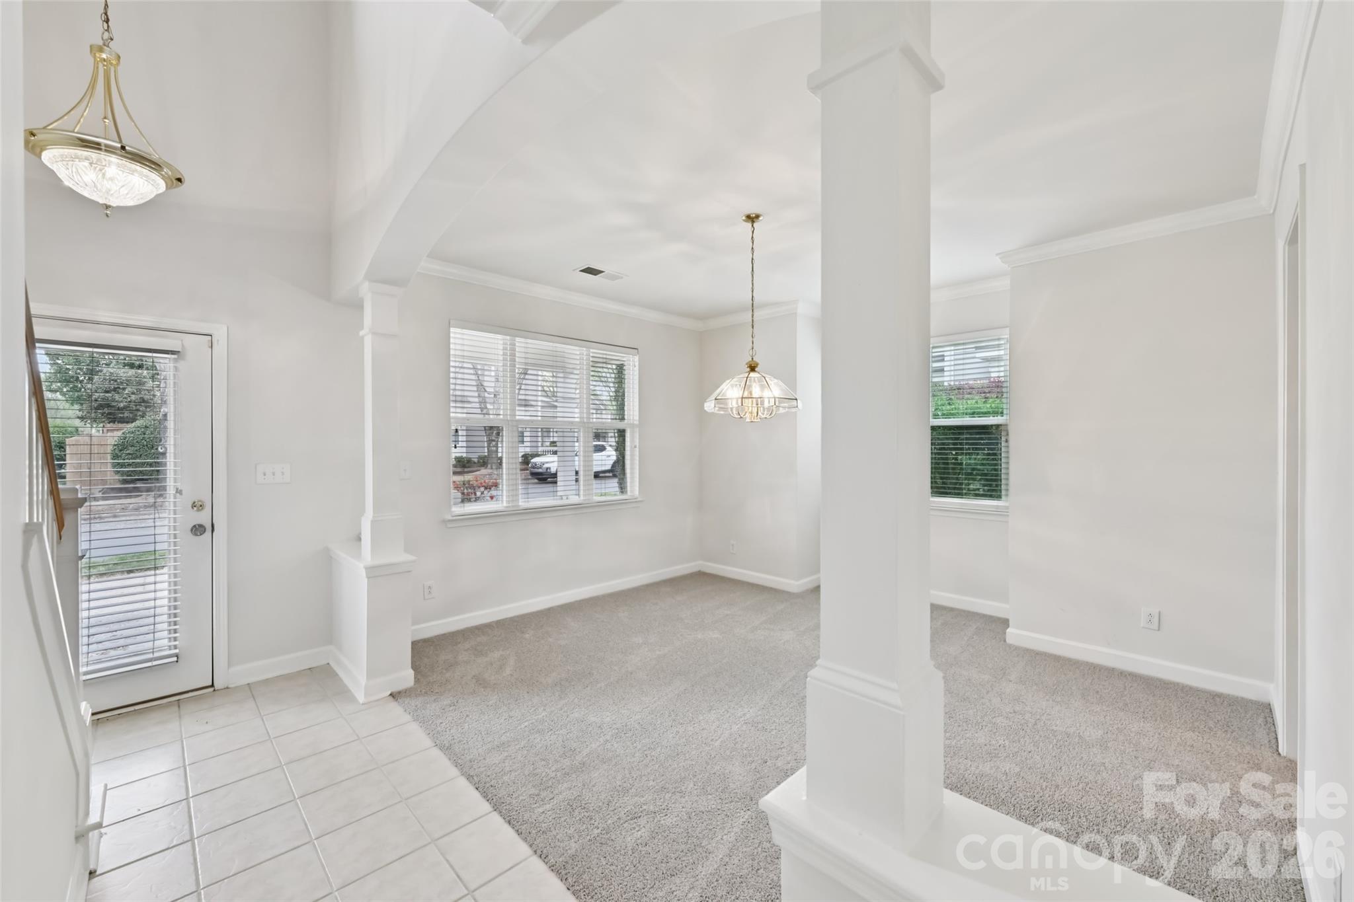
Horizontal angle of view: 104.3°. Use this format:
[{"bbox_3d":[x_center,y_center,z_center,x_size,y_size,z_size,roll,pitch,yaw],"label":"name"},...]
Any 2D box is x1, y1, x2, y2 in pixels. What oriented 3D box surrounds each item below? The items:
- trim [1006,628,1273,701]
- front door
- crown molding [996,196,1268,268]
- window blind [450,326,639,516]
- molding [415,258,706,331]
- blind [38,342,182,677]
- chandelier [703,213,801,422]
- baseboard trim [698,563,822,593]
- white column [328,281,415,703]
[{"bbox_3d":[2.796,1.323,3.308,0.018,0.102,1.243,0,1,-45],"label":"trim"},{"bbox_3d":[-3.009,0.347,2.716,0.914,2.013,0.045,0,1,-45],"label":"front door"},{"bbox_3d":[2.752,-1.336,3.285,0.073,0.097,1.295,0,1,-45],"label":"crown molding"},{"bbox_3d":[-1.059,-0.251,4.647,1.865,1.477,0.060,0,1,-45],"label":"window blind"},{"bbox_3d":[-0.871,-1.366,4.748,3.290,0.104,0.073,0,1,-45],"label":"molding"},{"bbox_3d":[-2.972,0.284,2.678,0.664,1.760,0.060,0,1,-45],"label":"blind"},{"bbox_3d":[0.456,-0.793,3.159,0.581,1.239,0.581,0,0,0],"label":"chandelier"},{"bbox_3d":[0.902,1.311,5.679,0.529,0.098,1.273,0,1,-45],"label":"baseboard trim"},{"bbox_3d":[-1.887,0.218,3.237,0.294,2.324,0.797,0,1,-45],"label":"white column"}]

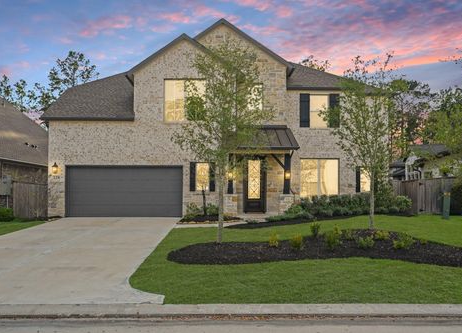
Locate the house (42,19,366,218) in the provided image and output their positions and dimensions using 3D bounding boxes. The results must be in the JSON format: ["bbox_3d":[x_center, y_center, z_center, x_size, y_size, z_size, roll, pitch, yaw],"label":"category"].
[{"bbox_3d":[-0.350,-2.250,21.200,15.200,8.700,13.000,0,0,-1],"label":"house"}]

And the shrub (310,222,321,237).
[{"bbox_3d":[2.388,1.777,10.200,0.339,0.418,0.330,0,-1,-2],"label":"shrub"}]

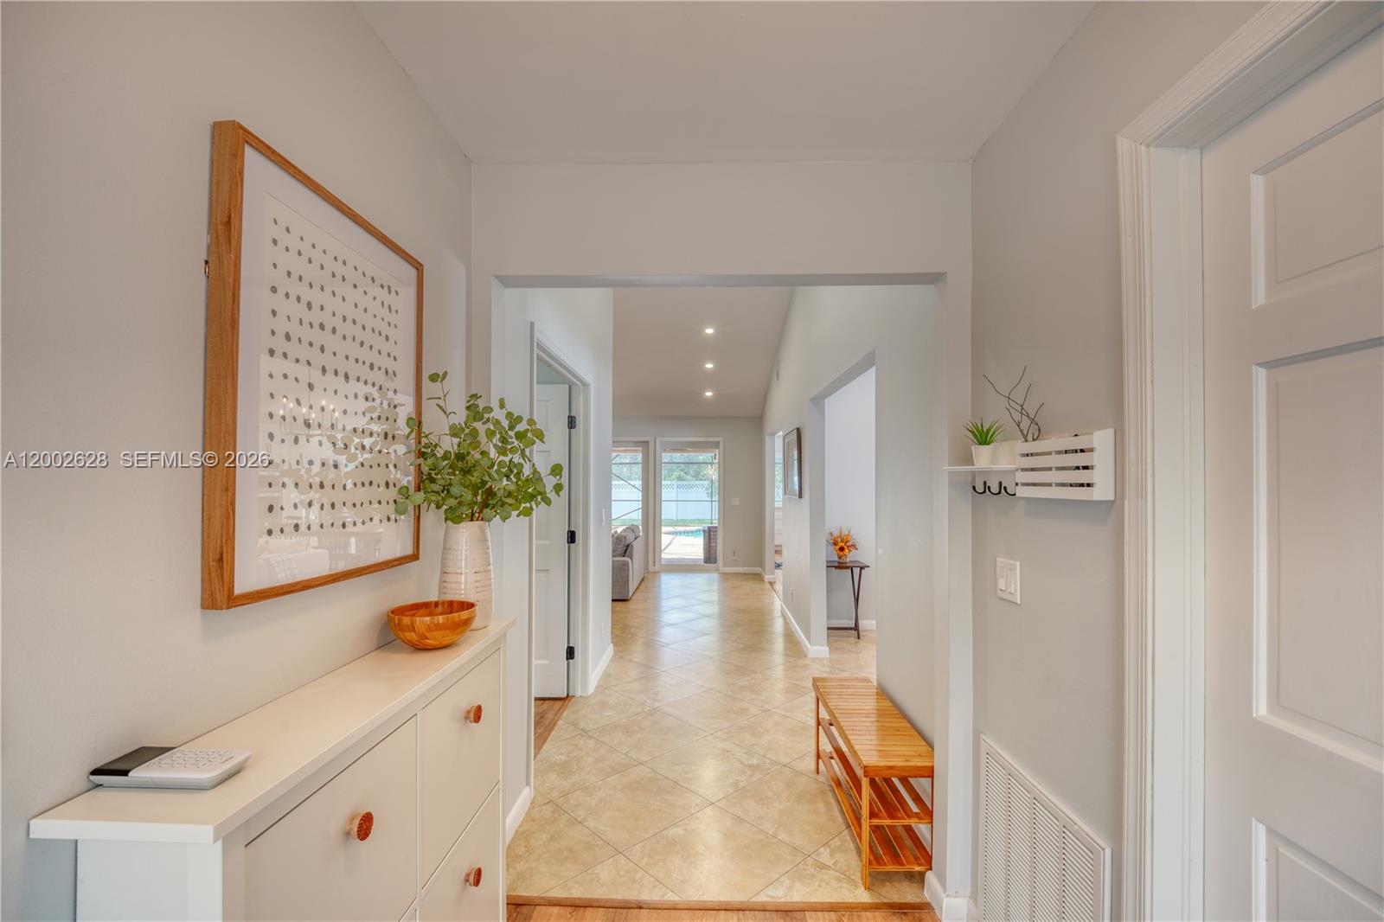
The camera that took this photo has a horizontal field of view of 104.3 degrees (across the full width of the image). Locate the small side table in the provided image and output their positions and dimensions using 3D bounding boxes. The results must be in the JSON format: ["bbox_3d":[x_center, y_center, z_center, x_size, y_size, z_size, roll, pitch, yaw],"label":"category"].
[{"bbox_3d":[1.355,1.275,4.930,0.460,0.655,0.370,0,-1,2],"label":"small side table"}]

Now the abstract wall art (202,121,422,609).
[{"bbox_3d":[-0.725,-0.136,1.120,0.038,0.757,0.570,0,-1,2],"label":"abstract wall art"}]

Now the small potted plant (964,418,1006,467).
[{"bbox_3d":[0.840,-0.053,1.540,0.115,0.142,0.118,0,-1,2],"label":"small potted plant"}]

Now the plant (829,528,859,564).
[{"bbox_3d":[1.405,0.780,4.970,0.280,0.330,0.270,0,-1,2],"label":"plant"}]

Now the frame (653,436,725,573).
[{"bbox_3d":[-0.040,0.675,8.450,1.090,2.130,0.130,0,-1,2],"label":"frame"}]

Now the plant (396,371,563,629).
[{"bbox_3d":[-0.565,0.100,1.440,0.420,0.670,0.370,0,-1,2],"label":"plant"}]

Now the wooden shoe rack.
[{"bbox_3d":[0.735,1.268,2.240,0.290,0.440,0.840,0,-1,2],"label":"wooden shoe rack"}]

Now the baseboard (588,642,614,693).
[{"bbox_3d":[-0.660,1.515,3.970,0.020,0.088,0.860,0,-1,2],"label":"baseboard"}]

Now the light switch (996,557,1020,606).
[{"bbox_3d":[0.889,0.339,1.515,0.014,0.115,0.117,0,-1,2],"label":"light switch"}]

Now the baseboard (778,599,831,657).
[{"bbox_3d":[1.030,1.560,5.100,0.170,0.090,1.580,0,-1,2],"label":"baseboard"}]

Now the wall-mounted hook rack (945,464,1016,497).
[{"bbox_3d":[0.838,0.058,1.545,0.100,0.095,0.300,0,-1,2],"label":"wall-mounted hook rack"}]

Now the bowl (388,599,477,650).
[{"bbox_3d":[-0.615,0.396,1.275,0.207,0.088,0.207,0,-1,0],"label":"bowl"}]

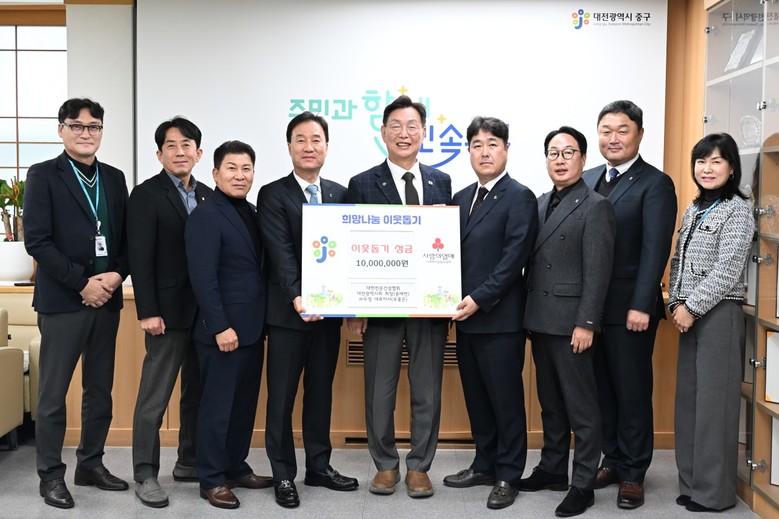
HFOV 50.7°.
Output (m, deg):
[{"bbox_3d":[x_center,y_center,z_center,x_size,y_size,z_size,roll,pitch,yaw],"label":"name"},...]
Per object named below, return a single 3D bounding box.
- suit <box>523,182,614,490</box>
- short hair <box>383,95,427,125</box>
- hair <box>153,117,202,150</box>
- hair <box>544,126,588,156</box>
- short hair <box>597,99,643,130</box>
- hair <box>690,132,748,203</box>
[{"bbox_3d":[0.784,0.329,3.602,0.460,1.340,0.320,4,5,44],"label":"suit"},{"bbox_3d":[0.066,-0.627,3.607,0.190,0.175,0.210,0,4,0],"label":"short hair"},{"bbox_3d":[-0.956,-0.556,3.730,0.195,0.170,0.205,0,3,-14],"label":"hair"},{"bbox_3d":[0.762,-0.479,3.519,0.180,0.175,0.210,2,4,27],"label":"hair"},{"bbox_3d":[1.042,-0.640,3.720,0.185,0.160,0.205,2,4,28],"label":"short hair"},{"bbox_3d":[1.404,-0.391,3.514,0.215,0.290,0.220,4,5,42],"label":"hair"}]

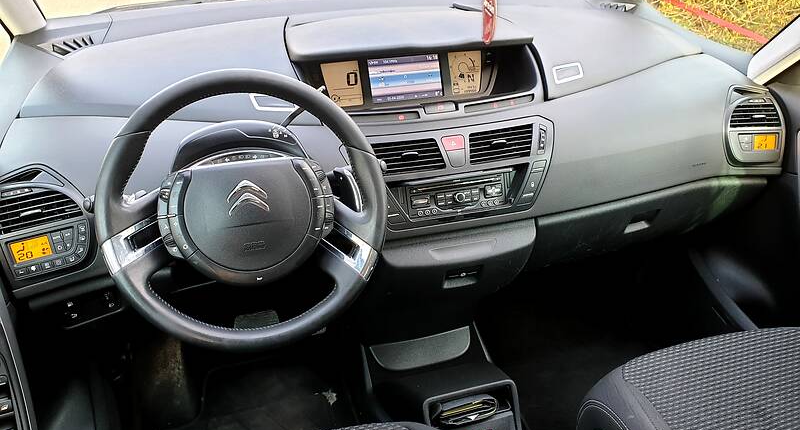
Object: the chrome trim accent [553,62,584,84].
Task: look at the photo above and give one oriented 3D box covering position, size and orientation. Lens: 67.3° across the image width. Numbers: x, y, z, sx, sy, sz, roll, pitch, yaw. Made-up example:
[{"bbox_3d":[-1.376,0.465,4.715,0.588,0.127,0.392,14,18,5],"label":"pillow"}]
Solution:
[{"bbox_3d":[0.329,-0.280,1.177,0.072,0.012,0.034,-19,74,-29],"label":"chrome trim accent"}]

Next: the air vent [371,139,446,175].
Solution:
[{"bbox_3d":[0.012,-0.098,1.025,0.128,0.056,0.030,-7,2,-11],"label":"air vent"}]

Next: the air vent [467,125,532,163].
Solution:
[{"bbox_3d":[0.178,-0.123,1.065,0.120,0.056,0.030,-11,3,-17],"label":"air vent"}]

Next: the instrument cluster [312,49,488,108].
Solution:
[{"bbox_3d":[0.009,-0.287,1.281,0.375,0.096,0.045,-9,7,-14],"label":"instrument cluster"}]

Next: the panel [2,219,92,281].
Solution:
[{"bbox_3d":[-0.536,0.054,0.928,0.114,0.069,0.025,-15,12,-23],"label":"panel"}]

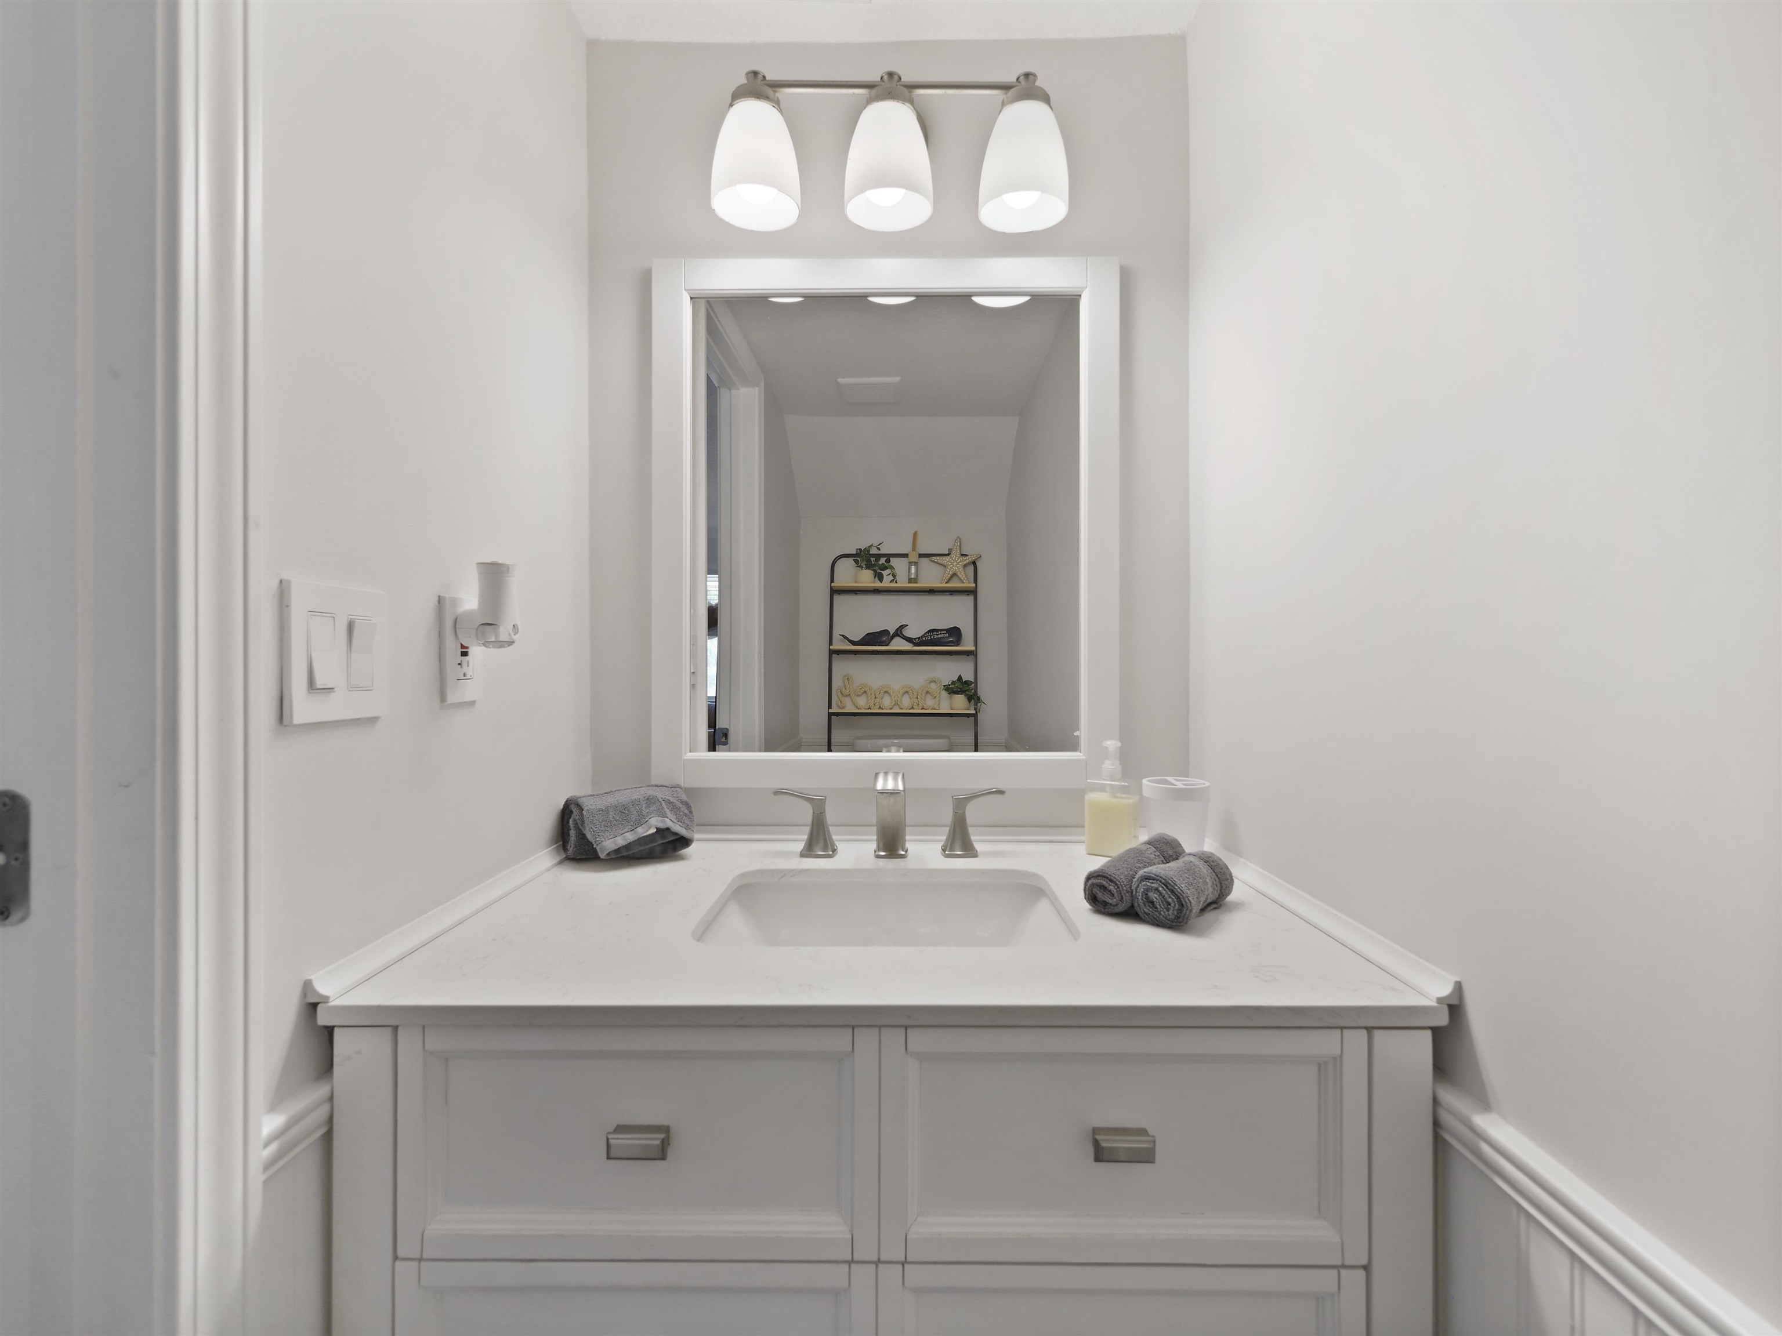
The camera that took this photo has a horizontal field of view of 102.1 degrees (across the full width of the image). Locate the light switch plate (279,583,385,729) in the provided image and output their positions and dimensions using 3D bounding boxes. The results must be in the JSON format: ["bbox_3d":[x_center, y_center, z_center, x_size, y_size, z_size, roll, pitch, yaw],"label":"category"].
[{"bbox_3d":[-0.484,-0.013,0.633,0.011,0.117,0.113,0,0,0],"label":"light switch plate"}]

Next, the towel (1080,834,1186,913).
[{"bbox_3d":[0.298,0.249,0.873,0.060,0.056,0.150,0,0,40],"label":"towel"}]

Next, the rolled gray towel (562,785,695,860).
[{"bbox_3d":[-0.388,0.233,1.096,0.192,0.088,0.095,0,0,-12],"label":"rolled gray towel"}]

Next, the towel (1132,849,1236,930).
[{"bbox_3d":[0.332,0.248,0.814,0.067,0.060,0.128,0,0,44],"label":"towel"}]

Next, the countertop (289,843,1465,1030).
[{"bbox_3d":[-0.006,0.287,0.880,0.940,0.020,0.565,0,0,0],"label":"countertop"}]

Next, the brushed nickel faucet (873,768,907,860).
[{"bbox_3d":[-0.001,0.211,1.034,0.050,0.132,0.155,0,0,0],"label":"brushed nickel faucet"}]

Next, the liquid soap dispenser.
[{"bbox_3d":[0.331,0.192,1.073,0.066,0.168,0.050,0,0,27],"label":"liquid soap dispenser"}]

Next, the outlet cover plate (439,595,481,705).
[{"bbox_3d":[-0.484,-0.019,0.811,0.009,0.116,0.070,0,0,0],"label":"outlet cover plate"}]

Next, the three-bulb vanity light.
[{"bbox_3d":[-0.004,-0.770,1.079,0.526,0.214,0.178,0,0,0],"label":"three-bulb vanity light"}]

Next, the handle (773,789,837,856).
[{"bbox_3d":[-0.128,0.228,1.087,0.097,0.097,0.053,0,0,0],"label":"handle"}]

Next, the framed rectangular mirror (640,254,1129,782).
[{"bbox_3d":[-0.008,-0.228,1.153,0.738,0.840,0.030,0,0,0],"label":"framed rectangular mirror"}]

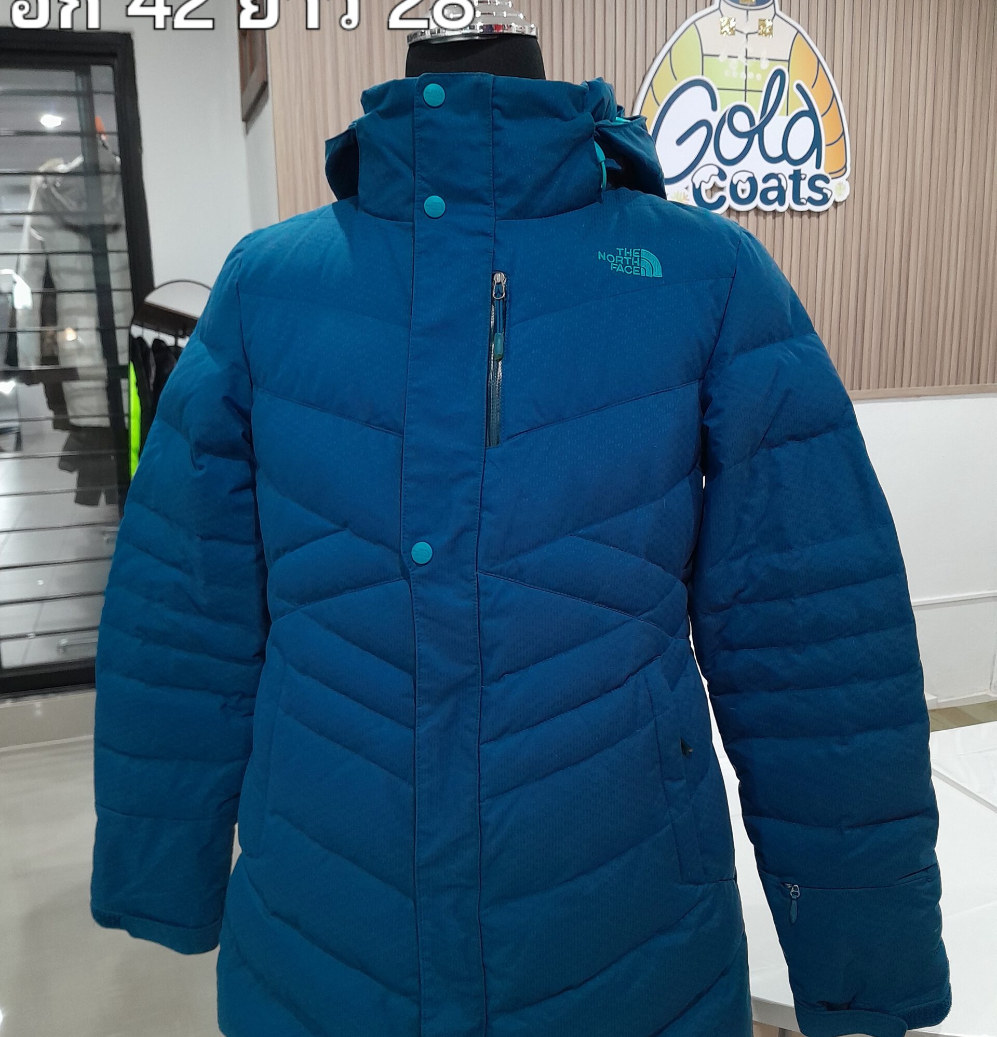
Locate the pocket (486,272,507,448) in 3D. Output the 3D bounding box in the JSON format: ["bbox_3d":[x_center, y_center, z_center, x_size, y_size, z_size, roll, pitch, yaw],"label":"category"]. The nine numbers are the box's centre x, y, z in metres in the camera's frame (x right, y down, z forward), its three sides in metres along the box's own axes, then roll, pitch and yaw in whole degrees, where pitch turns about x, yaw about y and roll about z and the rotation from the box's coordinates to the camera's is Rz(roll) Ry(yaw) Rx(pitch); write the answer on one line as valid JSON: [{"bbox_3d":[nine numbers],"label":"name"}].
[{"bbox_3d":[-0.001,-0.109,0.686,0.014,0.119,0.010,2,1,1],"label":"pocket"}]

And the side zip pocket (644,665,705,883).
[{"bbox_3d":[0.137,0.199,0.775,0.029,0.168,0.014,-13,6,-37],"label":"side zip pocket"}]

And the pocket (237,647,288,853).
[{"bbox_3d":[-0.192,0.194,0.818,0.014,0.170,0.029,2,8,-41],"label":"pocket"}]

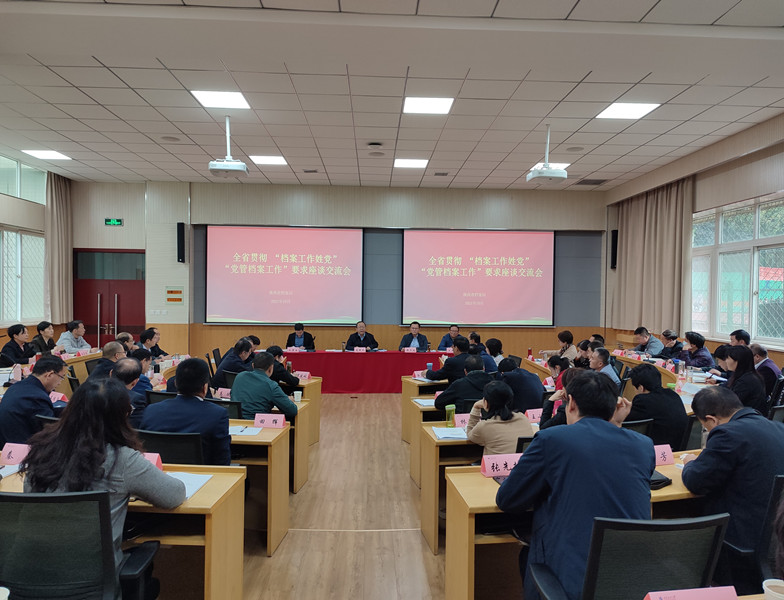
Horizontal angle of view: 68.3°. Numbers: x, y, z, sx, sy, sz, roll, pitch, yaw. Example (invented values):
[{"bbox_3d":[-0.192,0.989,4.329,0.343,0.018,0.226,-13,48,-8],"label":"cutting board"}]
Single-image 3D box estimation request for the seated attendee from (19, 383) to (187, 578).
[{"bbox_3d":[-1.193,0.977,2.391,0.570,1.310,0.750,1,1,5],"label":"seated attendee"}]

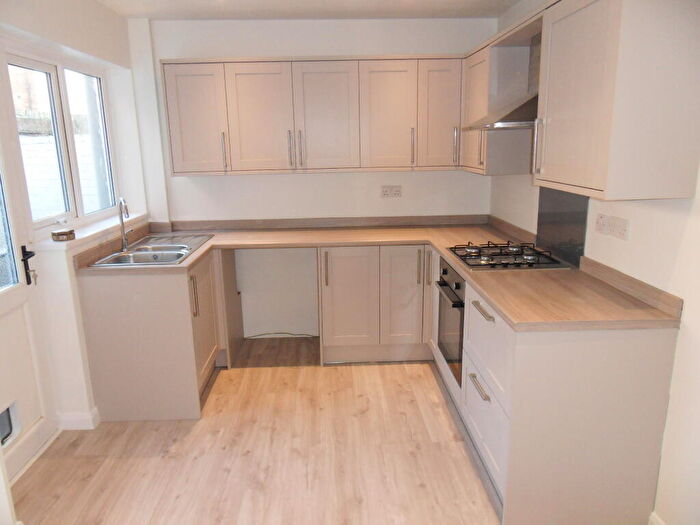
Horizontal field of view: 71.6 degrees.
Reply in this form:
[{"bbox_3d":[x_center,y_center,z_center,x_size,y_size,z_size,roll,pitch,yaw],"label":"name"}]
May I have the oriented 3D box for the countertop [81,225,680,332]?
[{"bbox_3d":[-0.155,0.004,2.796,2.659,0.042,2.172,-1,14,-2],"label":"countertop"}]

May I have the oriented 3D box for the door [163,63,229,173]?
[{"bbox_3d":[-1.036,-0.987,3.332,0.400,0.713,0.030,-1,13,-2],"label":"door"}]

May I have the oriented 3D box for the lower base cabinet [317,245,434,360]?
[{"bbox_3d":[0.151,0.244,3.682,0.749,0.869,0.592,-1,14,-2],"label":"lower base cabinet"}]

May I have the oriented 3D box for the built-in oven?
[{"bbox_3d":[0.850,0.314,2.868,0.560,0.595,0.580,-1,14,-2],"label":"built-in oven"}]

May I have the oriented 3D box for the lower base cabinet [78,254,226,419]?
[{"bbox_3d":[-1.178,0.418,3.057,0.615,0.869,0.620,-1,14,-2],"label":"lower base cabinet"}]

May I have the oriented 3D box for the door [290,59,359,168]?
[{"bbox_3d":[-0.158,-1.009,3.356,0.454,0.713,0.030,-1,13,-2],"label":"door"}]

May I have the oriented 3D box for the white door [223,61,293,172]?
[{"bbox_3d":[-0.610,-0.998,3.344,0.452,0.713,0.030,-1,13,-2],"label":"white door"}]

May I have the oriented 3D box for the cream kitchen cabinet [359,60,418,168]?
[{"bbox_3d":[0.261,-1.053,3.508,0.401,0.709,0.327,-1,14,-2],"label":"cream kitchen cabinet"}]

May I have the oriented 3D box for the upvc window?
[{"bbox_3d":[-1.764,-0.730,3.081,0.069,1.002,1.131,-1,14,-2],"label":"upvc window"}]

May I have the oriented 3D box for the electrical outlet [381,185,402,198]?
[{"bbox_3d":[0.331,-0.554,3.795,0.147,0.089,0.012,-1,14,-2],"label":"electrical outlet"}]

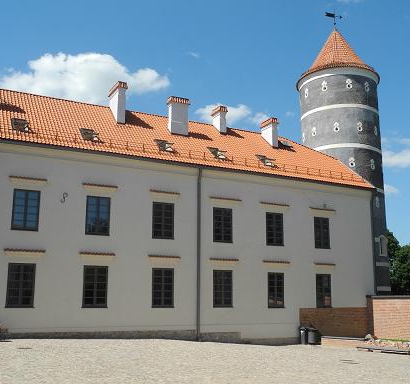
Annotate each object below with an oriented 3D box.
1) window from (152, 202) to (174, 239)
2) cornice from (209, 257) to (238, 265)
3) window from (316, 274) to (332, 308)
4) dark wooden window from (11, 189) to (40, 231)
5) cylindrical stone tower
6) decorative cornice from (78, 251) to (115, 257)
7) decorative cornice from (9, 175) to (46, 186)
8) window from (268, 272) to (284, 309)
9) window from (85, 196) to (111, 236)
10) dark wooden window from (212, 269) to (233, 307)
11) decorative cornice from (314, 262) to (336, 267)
[{"bbox_3d":[-2.129,1.462,28.634,1.178,1.870,0.140,6,-13,-28],"label":"window"},{"bbox_3d":[1.018,3.674,29.745,1.683,0.300,0.220,6,-13,-28],"label":"cornice"},{"bbox_3d":[7.494,6.264,35.469,1.208,2.086,0.150,6,-13,-27],"label":"window"},{"bbox_3d":[-8.112,0.815,25.464,1.178,1.870,0.140,6,-13,-28],"label":"dark wooden window"},{"bbox_3d":[11.781,-1.512,47.910,7.050,27.000,7.050,0,-12,0],"label":"cylindrical stone tower"},{"bbox_3d":[-5.692,3.353,29.867,1.924,0.240,0.250,6,-13,-28],"label":"decorative cornice"},{"bbox_3d":[-8.034,-0.500,25.601,1.683,0.320,0.220,6,-13,-28],"label":"decorative cornice"},{"bbox_3d":[4.420,6.089,35.034,1.323,2.167,0.180,6,-13,-28],"label":"window"},{"bbox_3d":[-5.152,1.135,27.032,1.178,1.870,0.140,6,-13,-28],"label":"window"},{"bbox_3d":[1.047,5.729,33.262,1.323,2.167,0.180,6,-13,-28],"label":"dark wooden window"},{"bbox_3d":[7.583,4.660,35.663,1.710,0.250,0.250,6,-13,-27],"label":"decorative cornice"}]

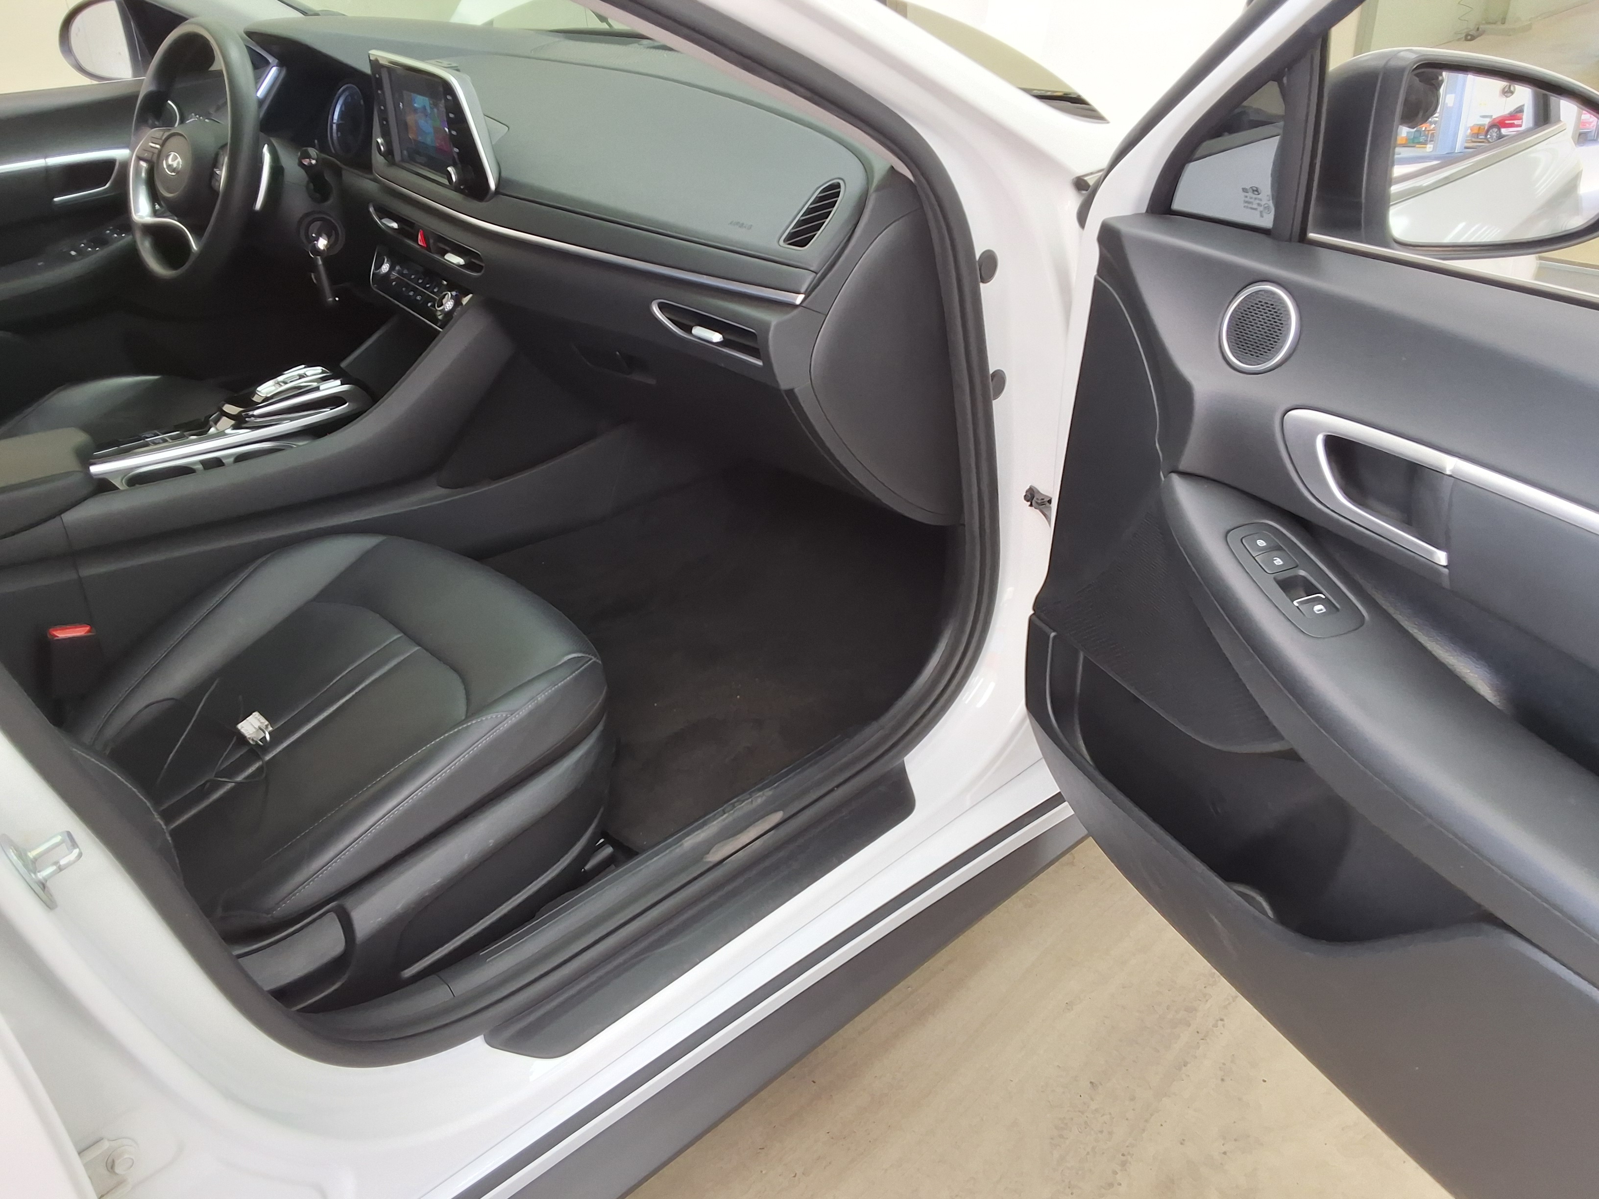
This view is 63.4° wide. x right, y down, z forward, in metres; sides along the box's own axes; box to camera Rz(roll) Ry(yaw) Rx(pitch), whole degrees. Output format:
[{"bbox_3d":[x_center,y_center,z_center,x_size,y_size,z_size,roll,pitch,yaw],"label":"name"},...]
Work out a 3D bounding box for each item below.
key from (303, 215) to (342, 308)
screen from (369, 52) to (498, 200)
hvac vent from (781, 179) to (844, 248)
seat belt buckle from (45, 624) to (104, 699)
[{"bbox_3d":[-0.703,-0.499,1.905,0.050,0.128,0.040,-24,37,-37],"label":"key"},{"bbox_3d":[-0.459,-0.598,1.626,0.035,0.140,0.282,-23,38,-33],"label":"screen"},{"bbox_3d":[0.019,-0.384,1.312,0.040,0.020,0.088,37,82,29],"label":"hvac vent"},{"bbox_3d":[-0.824,0.072,1.470,0.049,0.085,0.028,-7,27,-32],"label":"seat belt buckle"}]

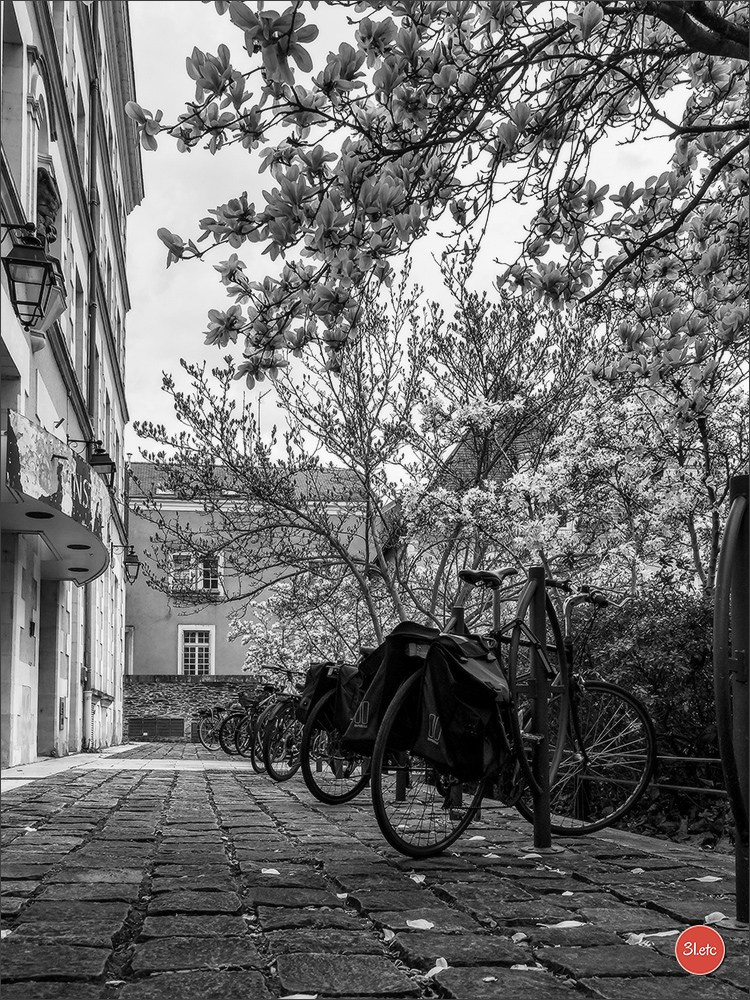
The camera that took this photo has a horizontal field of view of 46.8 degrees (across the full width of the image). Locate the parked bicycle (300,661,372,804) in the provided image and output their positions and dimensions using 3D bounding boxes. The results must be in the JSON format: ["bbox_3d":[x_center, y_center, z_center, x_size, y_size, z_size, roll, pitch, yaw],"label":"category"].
[{"bbox_3d":[0.146,1.374,5.400,0.580,1.060,1.740,-10,-15,39],"label":"parked bicycle"}]

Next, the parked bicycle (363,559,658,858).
[{"bbox_3d":[0.579,0.851,3.570,0.600,1.120,1.740,-12,-17,43],"label":"parked bicycle"}]

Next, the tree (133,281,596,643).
[{"bbox_3d":[-0.121,0.306,10.000,5.000,5.500,4.500,0,-12,0],"label":"tree"}]

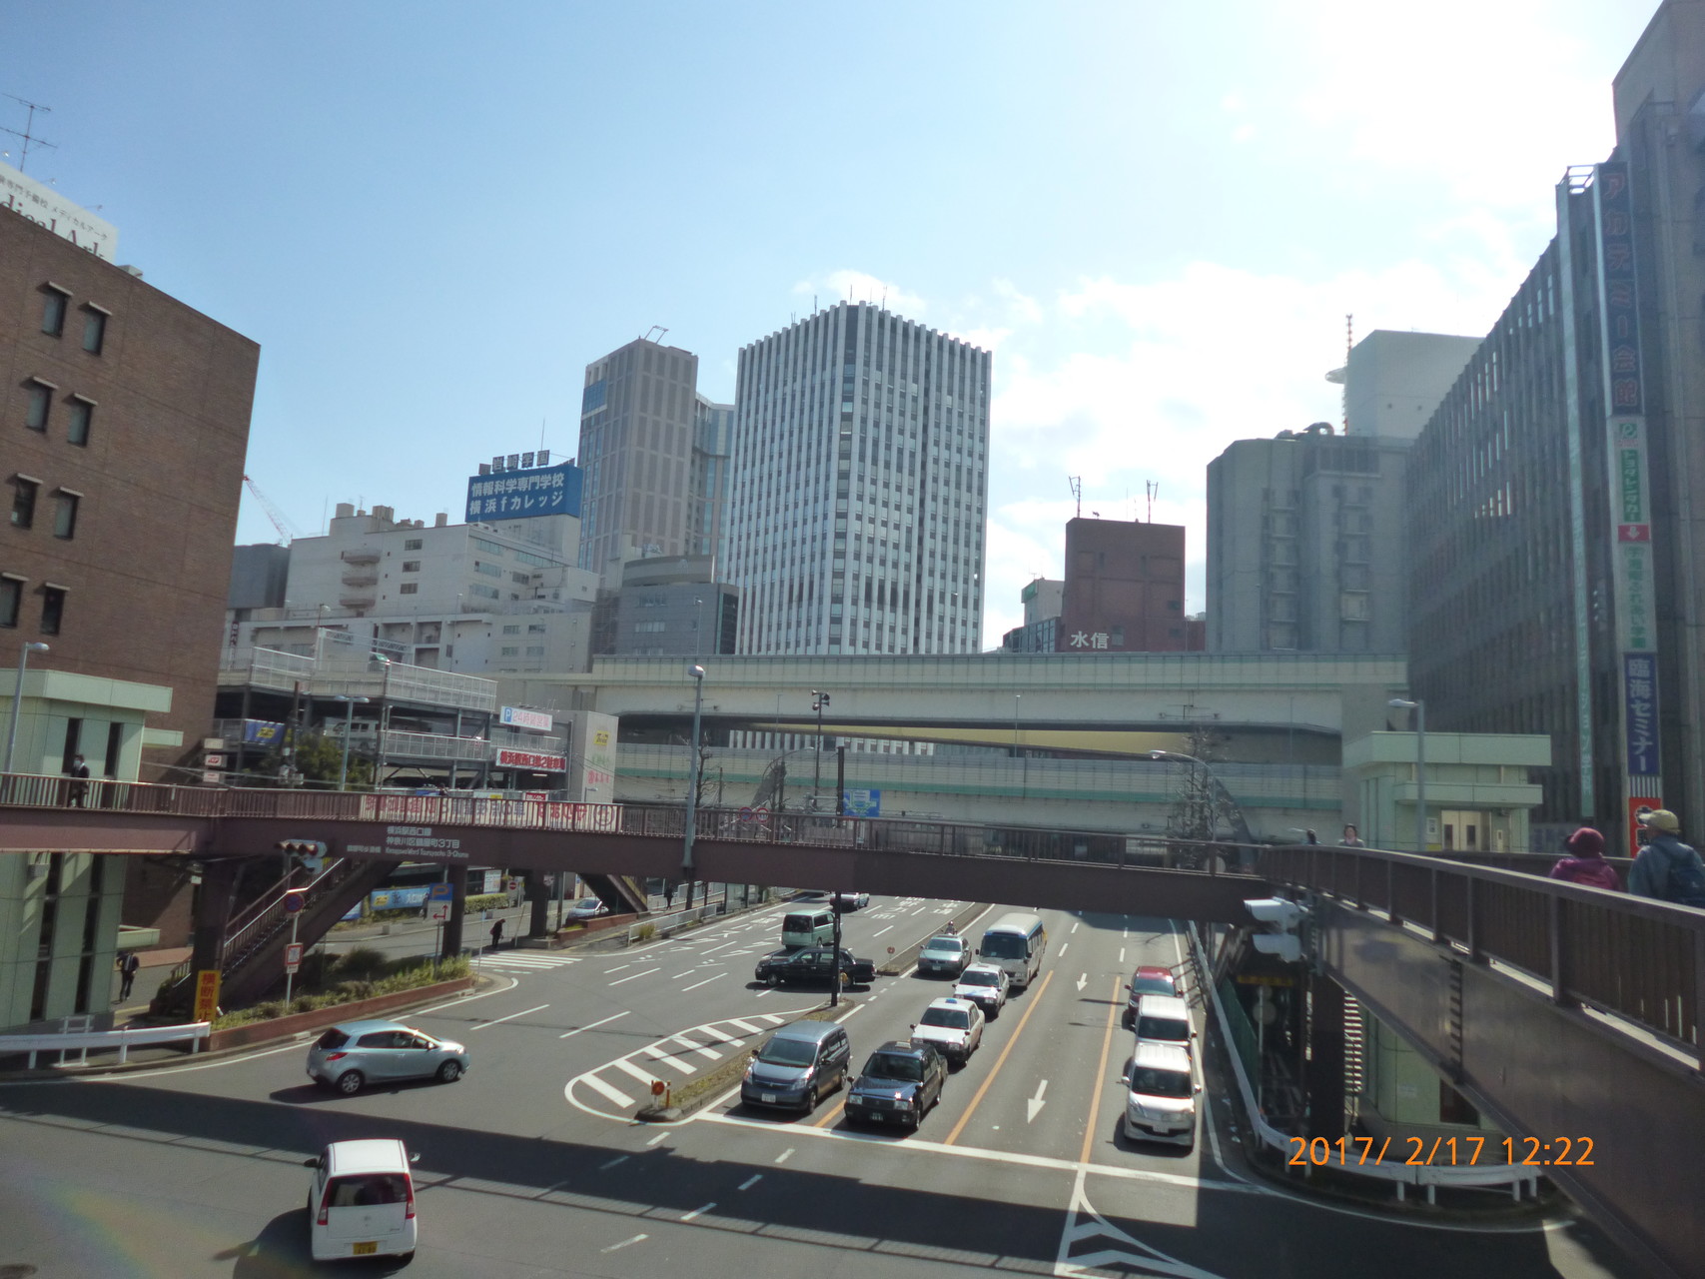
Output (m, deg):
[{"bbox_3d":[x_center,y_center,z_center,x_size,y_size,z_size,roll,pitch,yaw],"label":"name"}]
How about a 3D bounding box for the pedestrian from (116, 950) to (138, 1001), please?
[{"bbox_3d":[-23.156,10.699,37.756,0.570,1.650,0.400,5,-9,-15],"label":"pedestrian"}]

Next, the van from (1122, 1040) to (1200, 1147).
[{"bbox_3d":[7.800,11.463,29.844,1.620,1.750,3.750,1,-8,14],"label":"van"}]

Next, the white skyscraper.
[{"bbox_3d":[0.282,-9.963,240.648,36.500,102.600,36.500,9,-10,-39],"label":"white skyscraper"}]

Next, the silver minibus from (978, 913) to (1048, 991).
[{"bbox_3d":[7.408,14.254,54.155,2.050,2.650,6.700,1,-9,15],"label":"silver minibus"}]

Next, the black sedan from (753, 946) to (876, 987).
[{"bbox_3d":[-1.636,14.231,51.369,4.800,1.490,1.710,4,-8,-10],"label":"black sedan"}]

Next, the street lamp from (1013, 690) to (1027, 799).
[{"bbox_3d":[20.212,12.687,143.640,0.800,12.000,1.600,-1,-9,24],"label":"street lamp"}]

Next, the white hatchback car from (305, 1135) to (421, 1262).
[{"bbox_3d":[-7.973,8.984,19.222,1.475,1.500,3.395,7,-9,-24],"label":"white hatchback car"}]

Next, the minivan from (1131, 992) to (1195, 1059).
[{"bbox_3d":[9.644,12.491,36.885,1.690,1.870,4.500,1,-8,14],"label":"minivan"}]

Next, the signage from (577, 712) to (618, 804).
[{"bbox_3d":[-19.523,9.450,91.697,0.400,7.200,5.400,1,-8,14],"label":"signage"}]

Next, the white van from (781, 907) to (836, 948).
[{"bbox_3d":[-2.051,15.431,62.813,1.690,1.850,4.550,0,-9,18],"label":"white van"}]

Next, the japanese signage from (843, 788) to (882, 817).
[{"bbox_3d":[0.647,11.457,82.000,2.700,2.100,0.150,1,-9,16],"label":"japanese signage"}]

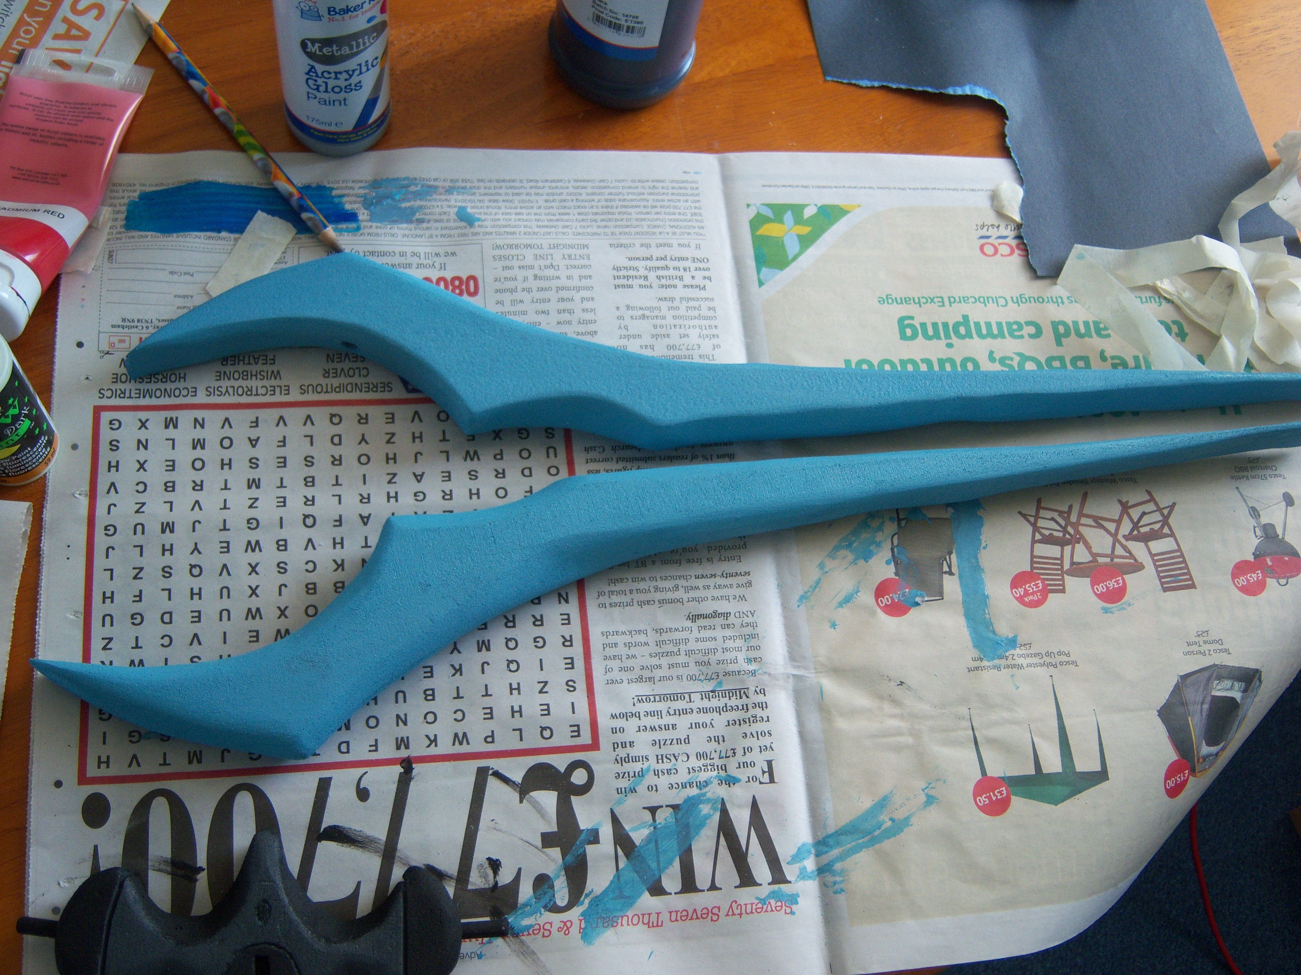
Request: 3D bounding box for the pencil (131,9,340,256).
[{"bbox_3d":[-0.184,-0.161,0.601,0.007,0.007,0.158,-37,80,-20],"label":"pencil"}]

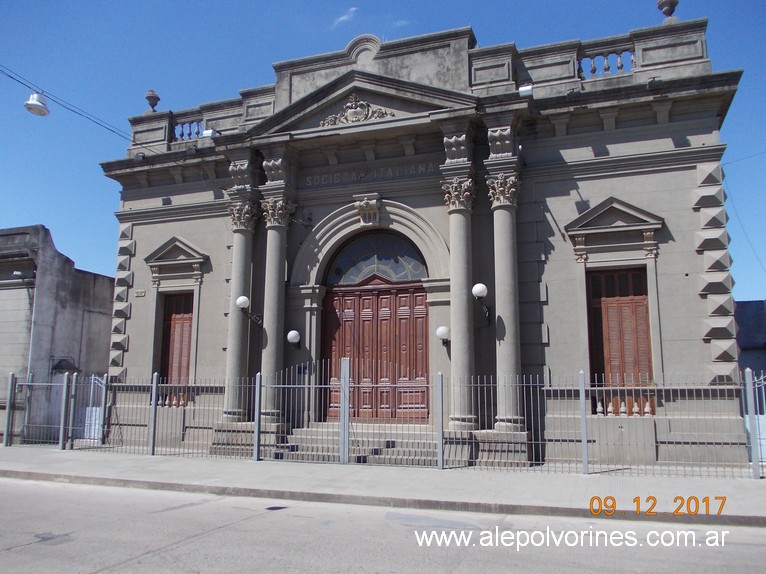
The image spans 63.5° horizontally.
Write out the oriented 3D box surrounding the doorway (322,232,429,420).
[{"bbox_3d":[-0.226,1.005,16.597,3.024,5.083,0.297,-3,-10,19],"label":"doorway"}]

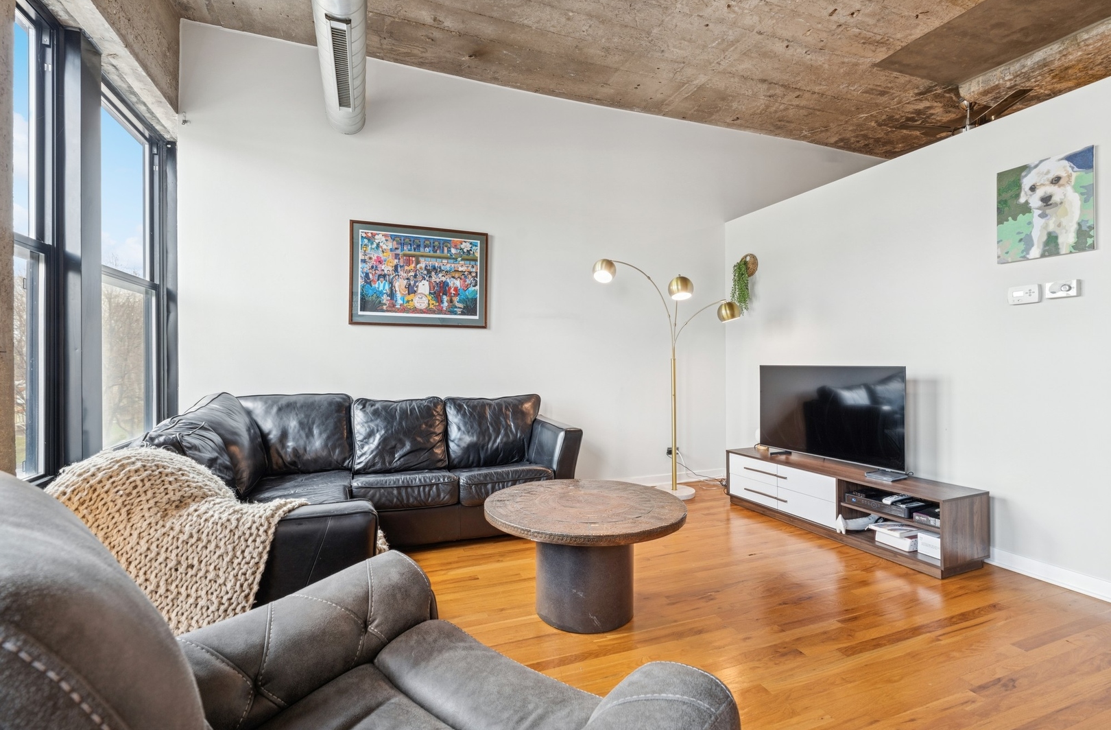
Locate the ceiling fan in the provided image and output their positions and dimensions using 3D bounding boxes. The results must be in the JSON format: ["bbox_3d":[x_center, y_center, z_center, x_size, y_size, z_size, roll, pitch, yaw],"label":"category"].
[{"bbox_3d":[3.546,-2.066,4.266,1.260,0.440,1.260,0,1,-21],"label":"ceiling fan"}]

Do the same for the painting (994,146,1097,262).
[{"bbox_3d":[2.553,-0.817,2.585,0.030,0.508,0.395,0,1,-21],"label":"painting"}]

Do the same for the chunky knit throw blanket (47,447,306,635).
[{"bbox_3d":[-1.180,0.564,1.647,0.740,0.620,0.620,0,1,-21],"label":"chunky knit throw blanket"}]

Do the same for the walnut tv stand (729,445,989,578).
[{"bbox_3d":[1.924,0.920,3.408,0.425,0.424,1.582,0,1,-23],"label":"walnut tv stand"}]

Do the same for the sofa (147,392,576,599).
[{"bbox_3d":[-0.792,0.689,2.713,2.340,0.910,2.220,0,1,-21],"label":"sofa"}]

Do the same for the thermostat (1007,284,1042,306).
[{"bbox_3d":[2.525,-0.375,2.655,0.030,0.096,0.134,0,1,-21],"label":"thermostat"}]

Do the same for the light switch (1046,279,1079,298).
[{"bbox_3d":[2.581,-0.382,2.511,0.032,0.085,0.120,0,1,-21],"label":"light switch"}]

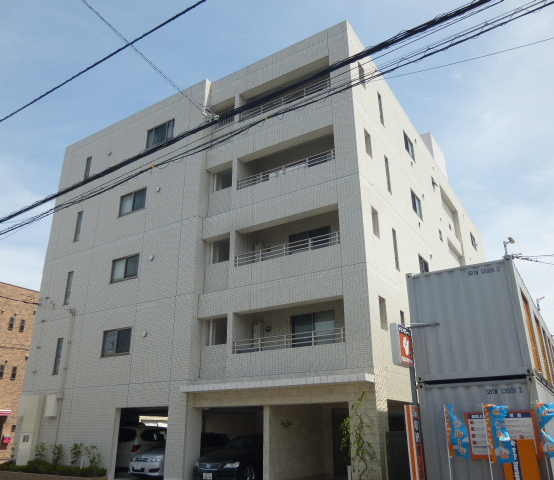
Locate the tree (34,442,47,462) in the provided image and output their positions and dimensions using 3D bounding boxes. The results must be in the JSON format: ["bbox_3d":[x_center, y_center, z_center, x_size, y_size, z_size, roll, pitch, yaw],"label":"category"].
[{"bbox_3d":[-8.478,7.627,16.550,0.400,0.720,0.400,-14,-25,30],"label":"tree"}]

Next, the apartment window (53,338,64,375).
[{"bbox_3d":[-8.634,4.647,18.360,0.340,1.410,0.150,-14,-25,30],"label":"apartment window"}]

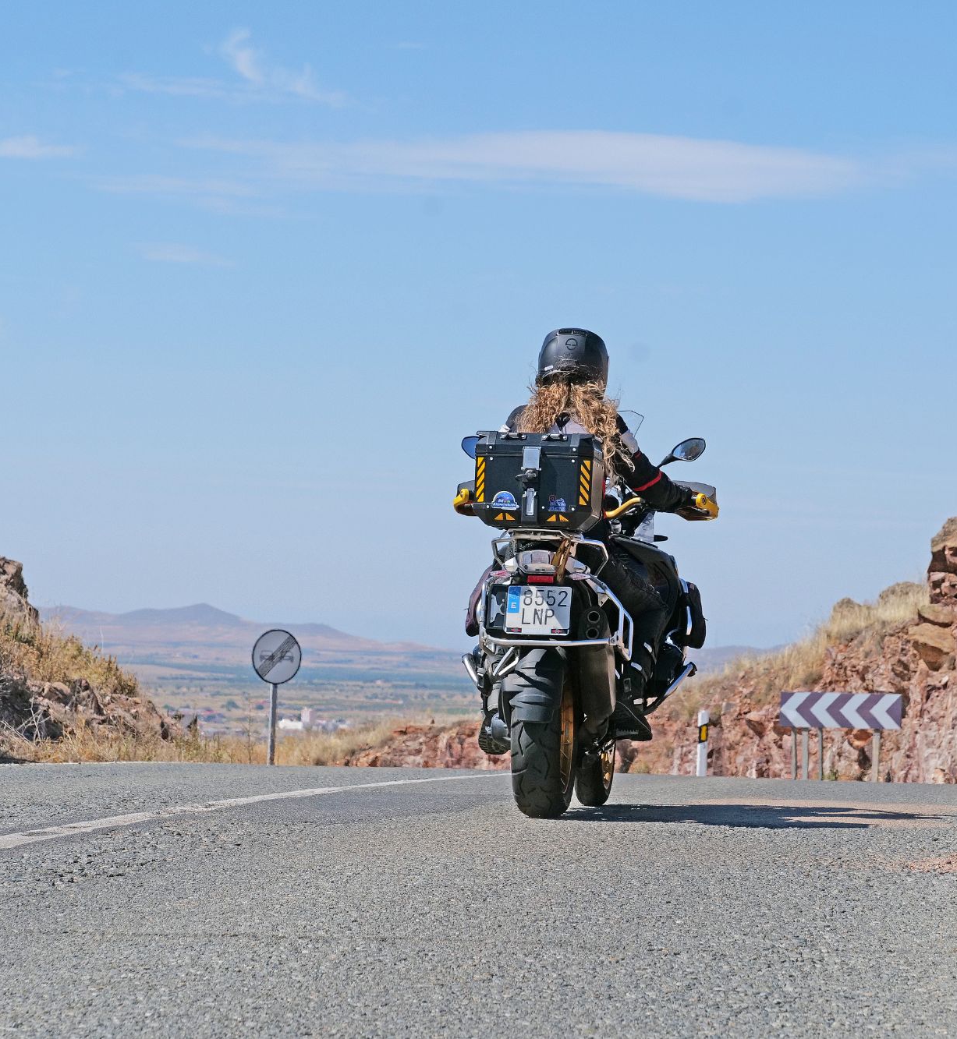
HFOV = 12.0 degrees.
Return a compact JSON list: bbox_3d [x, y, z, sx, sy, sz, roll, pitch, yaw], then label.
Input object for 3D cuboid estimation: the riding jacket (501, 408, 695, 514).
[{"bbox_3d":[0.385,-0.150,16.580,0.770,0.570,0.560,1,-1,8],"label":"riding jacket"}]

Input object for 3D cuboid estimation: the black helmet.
[{"bbox_3d":[0.343,-0.563,16.500,0.250,0.260,0.330,0,-2,7],"label":"black helmet"}]

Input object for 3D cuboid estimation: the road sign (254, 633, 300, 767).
[{"bbox_3d":[-3.330,3.130,74.200,0.900,2.650,0.100,3,-1,-29],"label":"road sign"}]

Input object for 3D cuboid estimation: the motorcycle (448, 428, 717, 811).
[{"bbox_3d":[0.355,0.335,16.530,0.980,1.460,2.270,2,-2,8],"label":"motorcycle"}]

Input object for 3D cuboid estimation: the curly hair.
[{"bbox_3d":[0.337,-0.350,16.380,0.400,0.310,0.220,0,-1,8],"label":"curly hair"}]

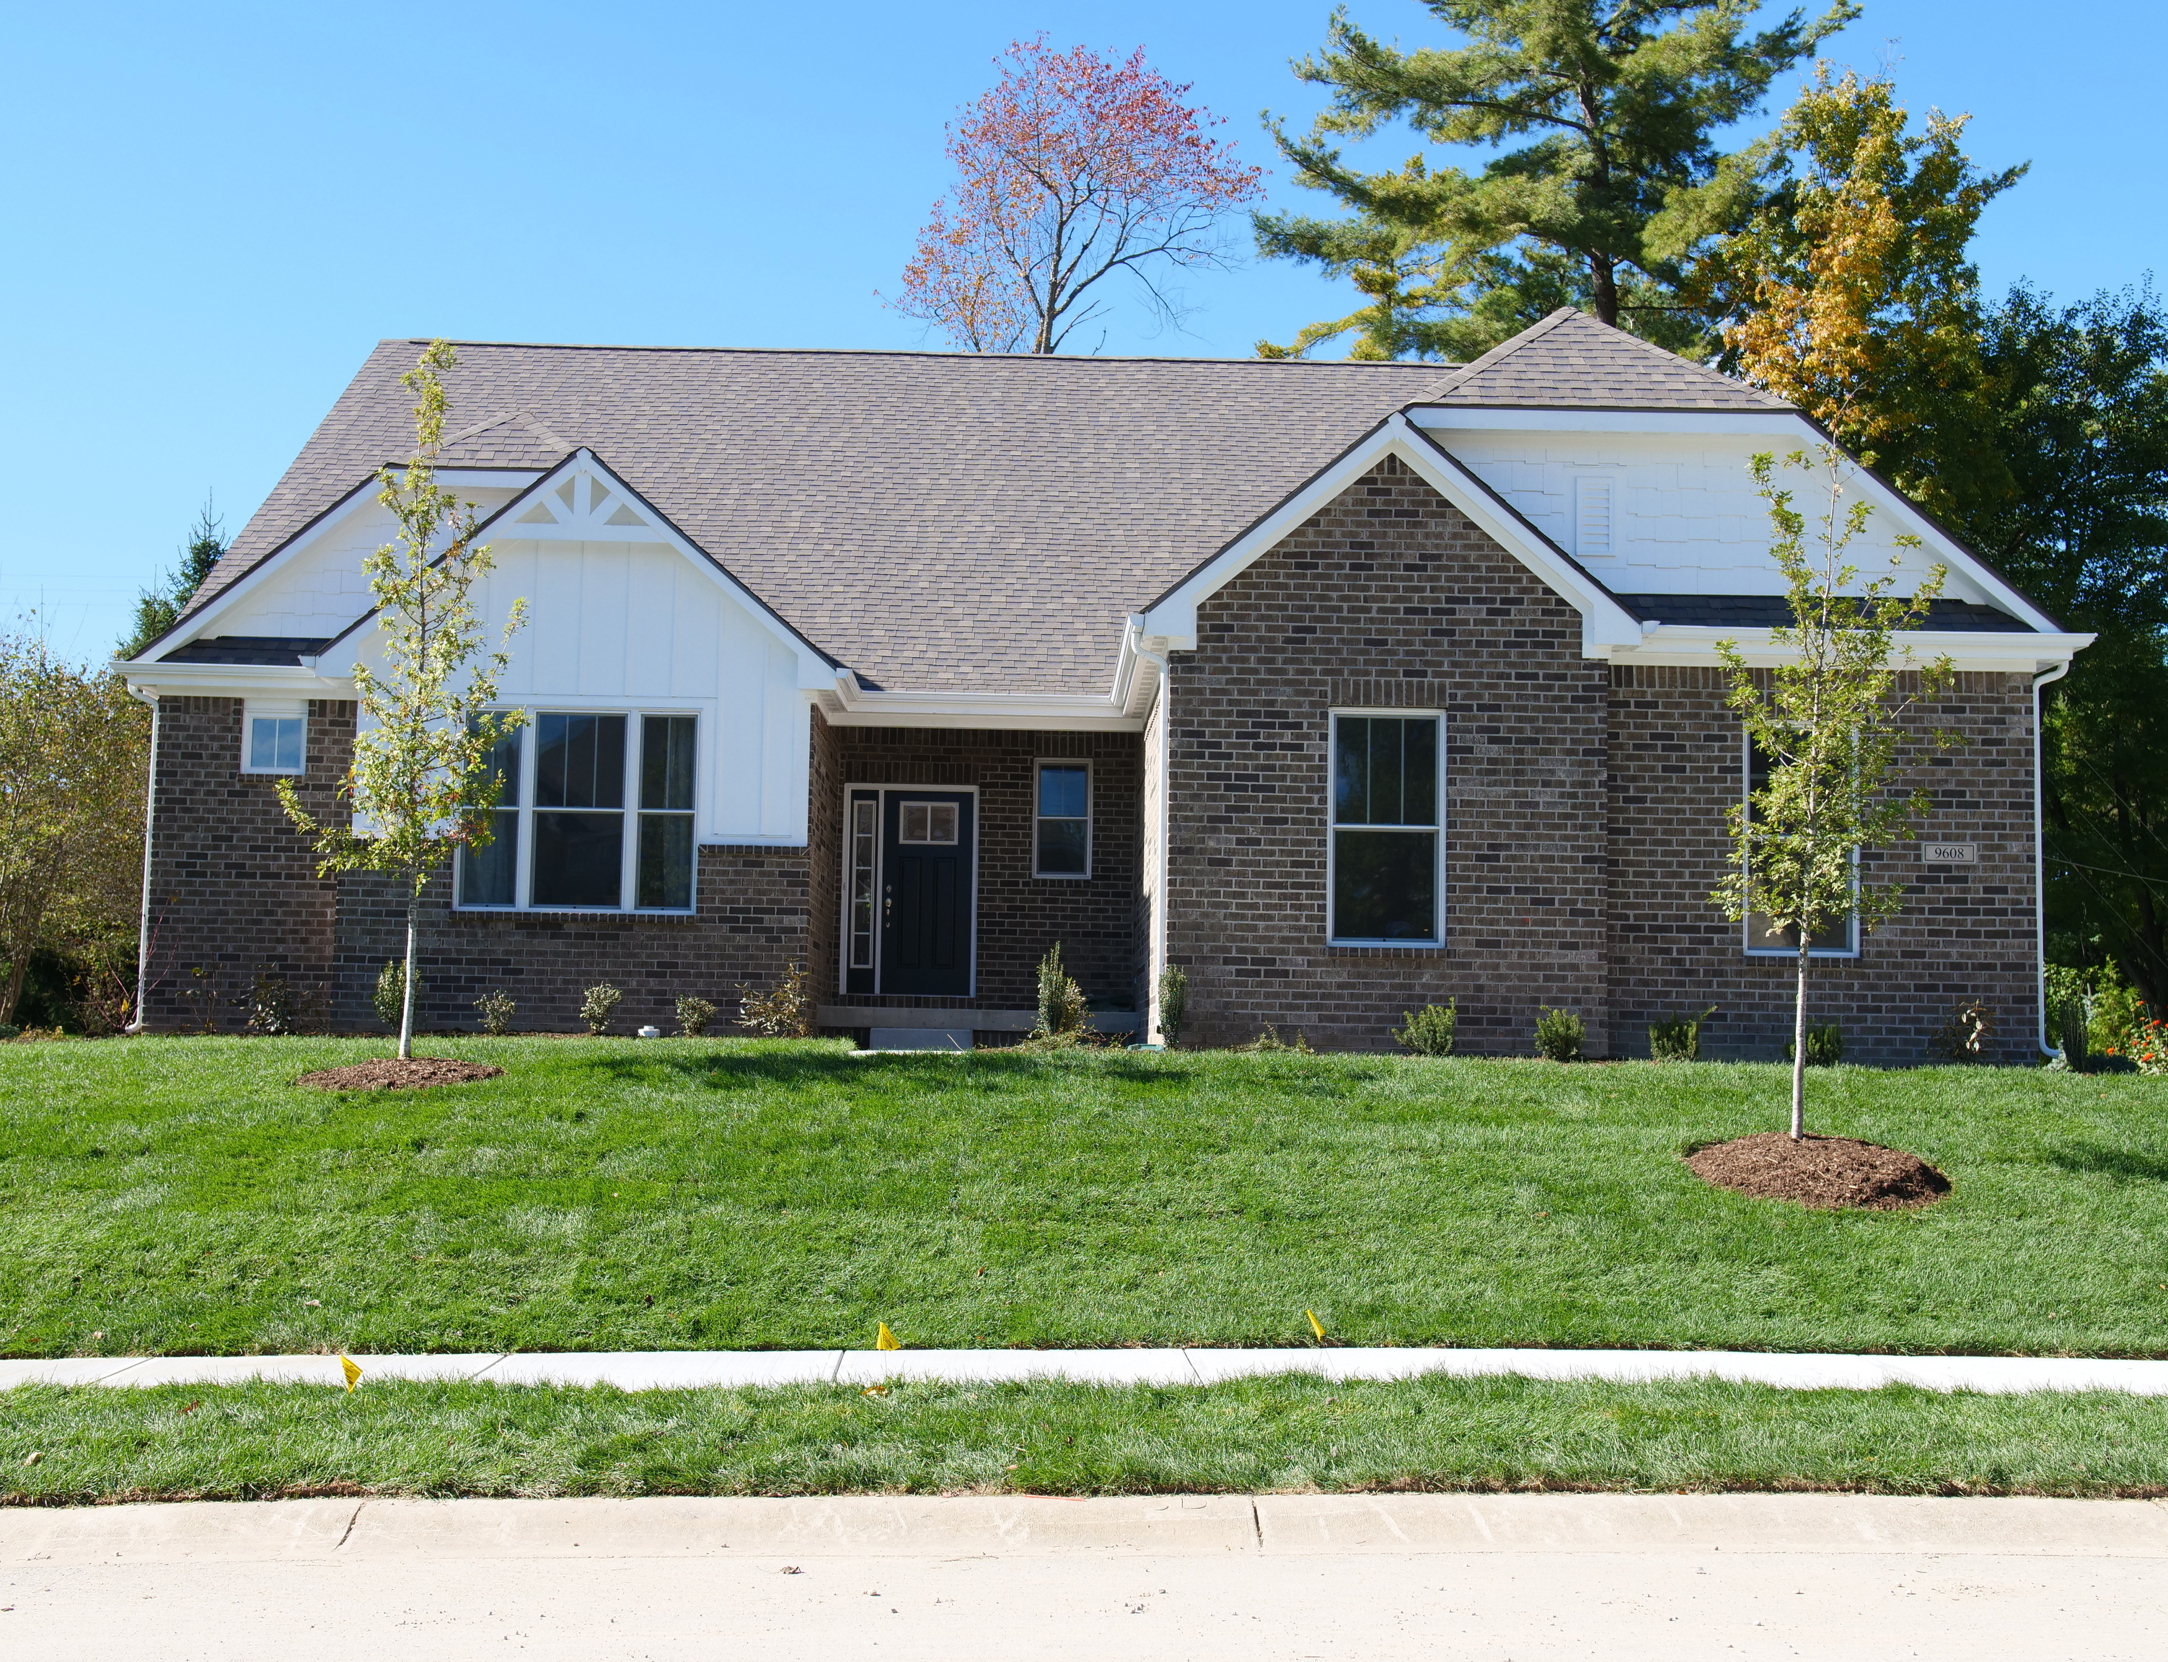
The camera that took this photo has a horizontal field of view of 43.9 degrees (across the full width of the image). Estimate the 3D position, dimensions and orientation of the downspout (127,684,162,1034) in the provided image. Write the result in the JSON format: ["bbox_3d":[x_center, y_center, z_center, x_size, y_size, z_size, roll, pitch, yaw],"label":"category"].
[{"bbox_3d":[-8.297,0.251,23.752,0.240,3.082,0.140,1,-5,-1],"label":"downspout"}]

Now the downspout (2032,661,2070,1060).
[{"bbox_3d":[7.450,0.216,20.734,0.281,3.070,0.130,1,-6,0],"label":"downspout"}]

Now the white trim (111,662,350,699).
[{"bbox_3d":[-7.393,-1.318,23.526,2.052,0.250,0.420,1,-5,-1],"label":"white trim"}]

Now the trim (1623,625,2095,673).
[{"bbox_3d":[5.856,-1.398,20.646,3.750,0.260,0.380,1,-6,0],"label":"trim"}]

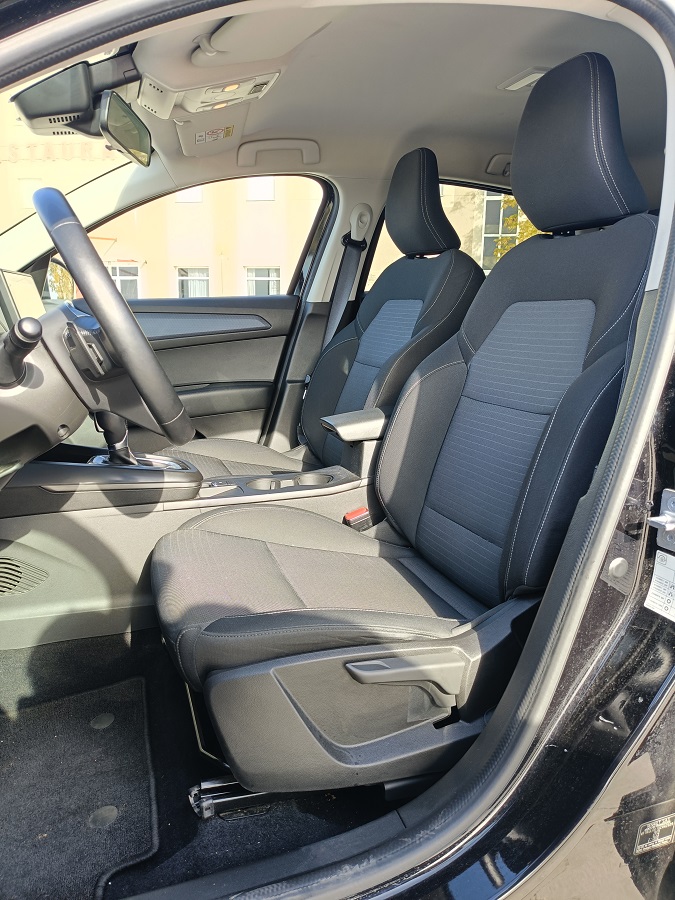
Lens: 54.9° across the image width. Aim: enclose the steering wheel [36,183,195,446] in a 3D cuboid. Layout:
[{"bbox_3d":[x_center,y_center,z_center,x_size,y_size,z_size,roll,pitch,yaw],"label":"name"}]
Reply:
[{"bbox_3d":[-0.307,-0.153,0.857,0.085,0.362,0.364,-30,20,-11],"label":"steering wheel"}]

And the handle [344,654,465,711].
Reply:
[{"bbox_3d":[0.084,0.286,0.811,0.160,0.060,0.038,2,11,-20],"label":"handle"}]

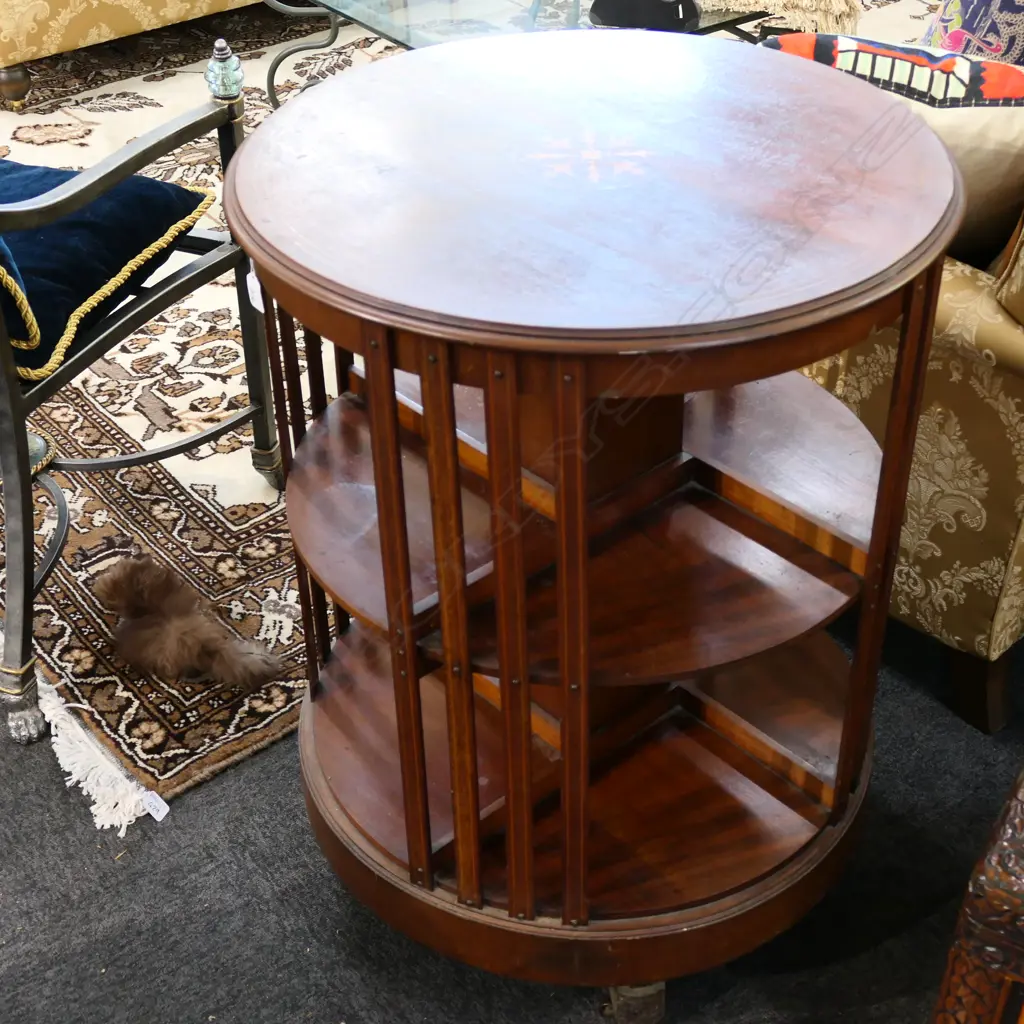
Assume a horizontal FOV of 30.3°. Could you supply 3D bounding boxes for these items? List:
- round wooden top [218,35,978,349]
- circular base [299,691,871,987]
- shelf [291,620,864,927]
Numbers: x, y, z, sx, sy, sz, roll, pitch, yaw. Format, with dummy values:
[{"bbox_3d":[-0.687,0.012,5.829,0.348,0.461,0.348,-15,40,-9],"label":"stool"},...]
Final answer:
[{"bbox_3d":[0.069,-0.298,1.629,0.634,0.021,0.634,-1,35,0],"label":"round wooden top"},{"bbox_3d":[0.084,0.259,2.125,0.630,0.080,0.630,-1,35,1],"label":"circular base"},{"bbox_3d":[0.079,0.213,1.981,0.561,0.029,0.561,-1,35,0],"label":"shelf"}]

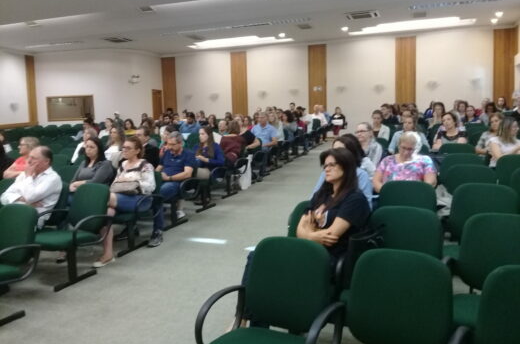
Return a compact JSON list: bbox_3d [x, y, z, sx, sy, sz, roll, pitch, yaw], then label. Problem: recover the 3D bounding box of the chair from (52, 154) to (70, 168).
[{"bbox_3d":[-3.535,0.128,7.790,0.580,0.850,0.620,2,6,29],"label":"chair"}]

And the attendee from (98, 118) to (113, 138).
[{"bbox_3d":[-3.458,-0.549,10.337,0.480,1.271,0.800,1,6,30],"label":"attendee"}]

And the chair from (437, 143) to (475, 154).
[{"bbox_3d":[2.546,0.100,6.128,0.560,0.880,0.620,1,6,31],"label":"chair"}]

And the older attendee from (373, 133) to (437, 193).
[{"bbox_3d":[1.297,0.265,4.231,0.580,1.220,0.800,1,6,27],"label":"older attendee"}]

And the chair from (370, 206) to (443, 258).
[{"bbox_3d":[0.902,0.663,3.120,0.580,0.850,0.620,2,6,29],"label":"chair"}]

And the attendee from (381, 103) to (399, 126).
[{"bbox_3d":[2.415,-0.675,9.040,0.520,1.269,0.800,2,6,32],"label":"attendee"}]

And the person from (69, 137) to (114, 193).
[{"bbox_3d":[-1.981,0.271,5.324,0.520,1.270,0.800,1,5,22],"label":"person"}]

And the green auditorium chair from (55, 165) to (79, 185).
[{"bbox_3d":[-2.661,0.410,5.889,0.560,0.880,0.620,1,5,27],"label":"green auditorium chair"}]

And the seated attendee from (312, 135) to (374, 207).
[{"bbox_3d":[0.675,0.288,4.239,0.520,1.250,0.850,2,6,31],"label":"seated attendee"}]

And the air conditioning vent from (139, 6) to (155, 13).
[{"bbox_3d":[-2.711,-3.898,11.171,0.330,0.060,0.400,0,6,19],"label":"air conditioning vent"}]

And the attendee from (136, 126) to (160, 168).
[{"bbox_3d":[-1.920,-0.081,7.500,0.500,1.272,0.780,2,6,36],"label":"attendee"}]

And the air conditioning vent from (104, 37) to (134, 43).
[{"bbox_3d":[-4.745,-4.423,15.557,0.880,0.100,0.880,0,5,21],"label":"air conditioning vent"}]

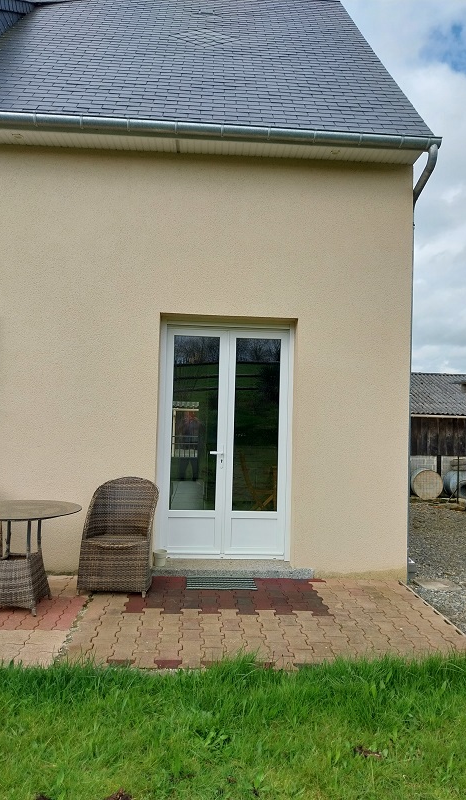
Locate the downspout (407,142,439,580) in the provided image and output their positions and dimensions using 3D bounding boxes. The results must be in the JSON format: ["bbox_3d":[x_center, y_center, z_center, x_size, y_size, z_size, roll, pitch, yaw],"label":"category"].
[{"bbox_3d":[1.643,-0.247,5.292,0.090,3.817,0.600,2,-2,-3],"label":"downspout"}]

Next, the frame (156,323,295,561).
[{"bbox_3d":[-0.070,0.369,5.455,1.210,2.140,0.110,2,-2,-3],"label":"frame"}]

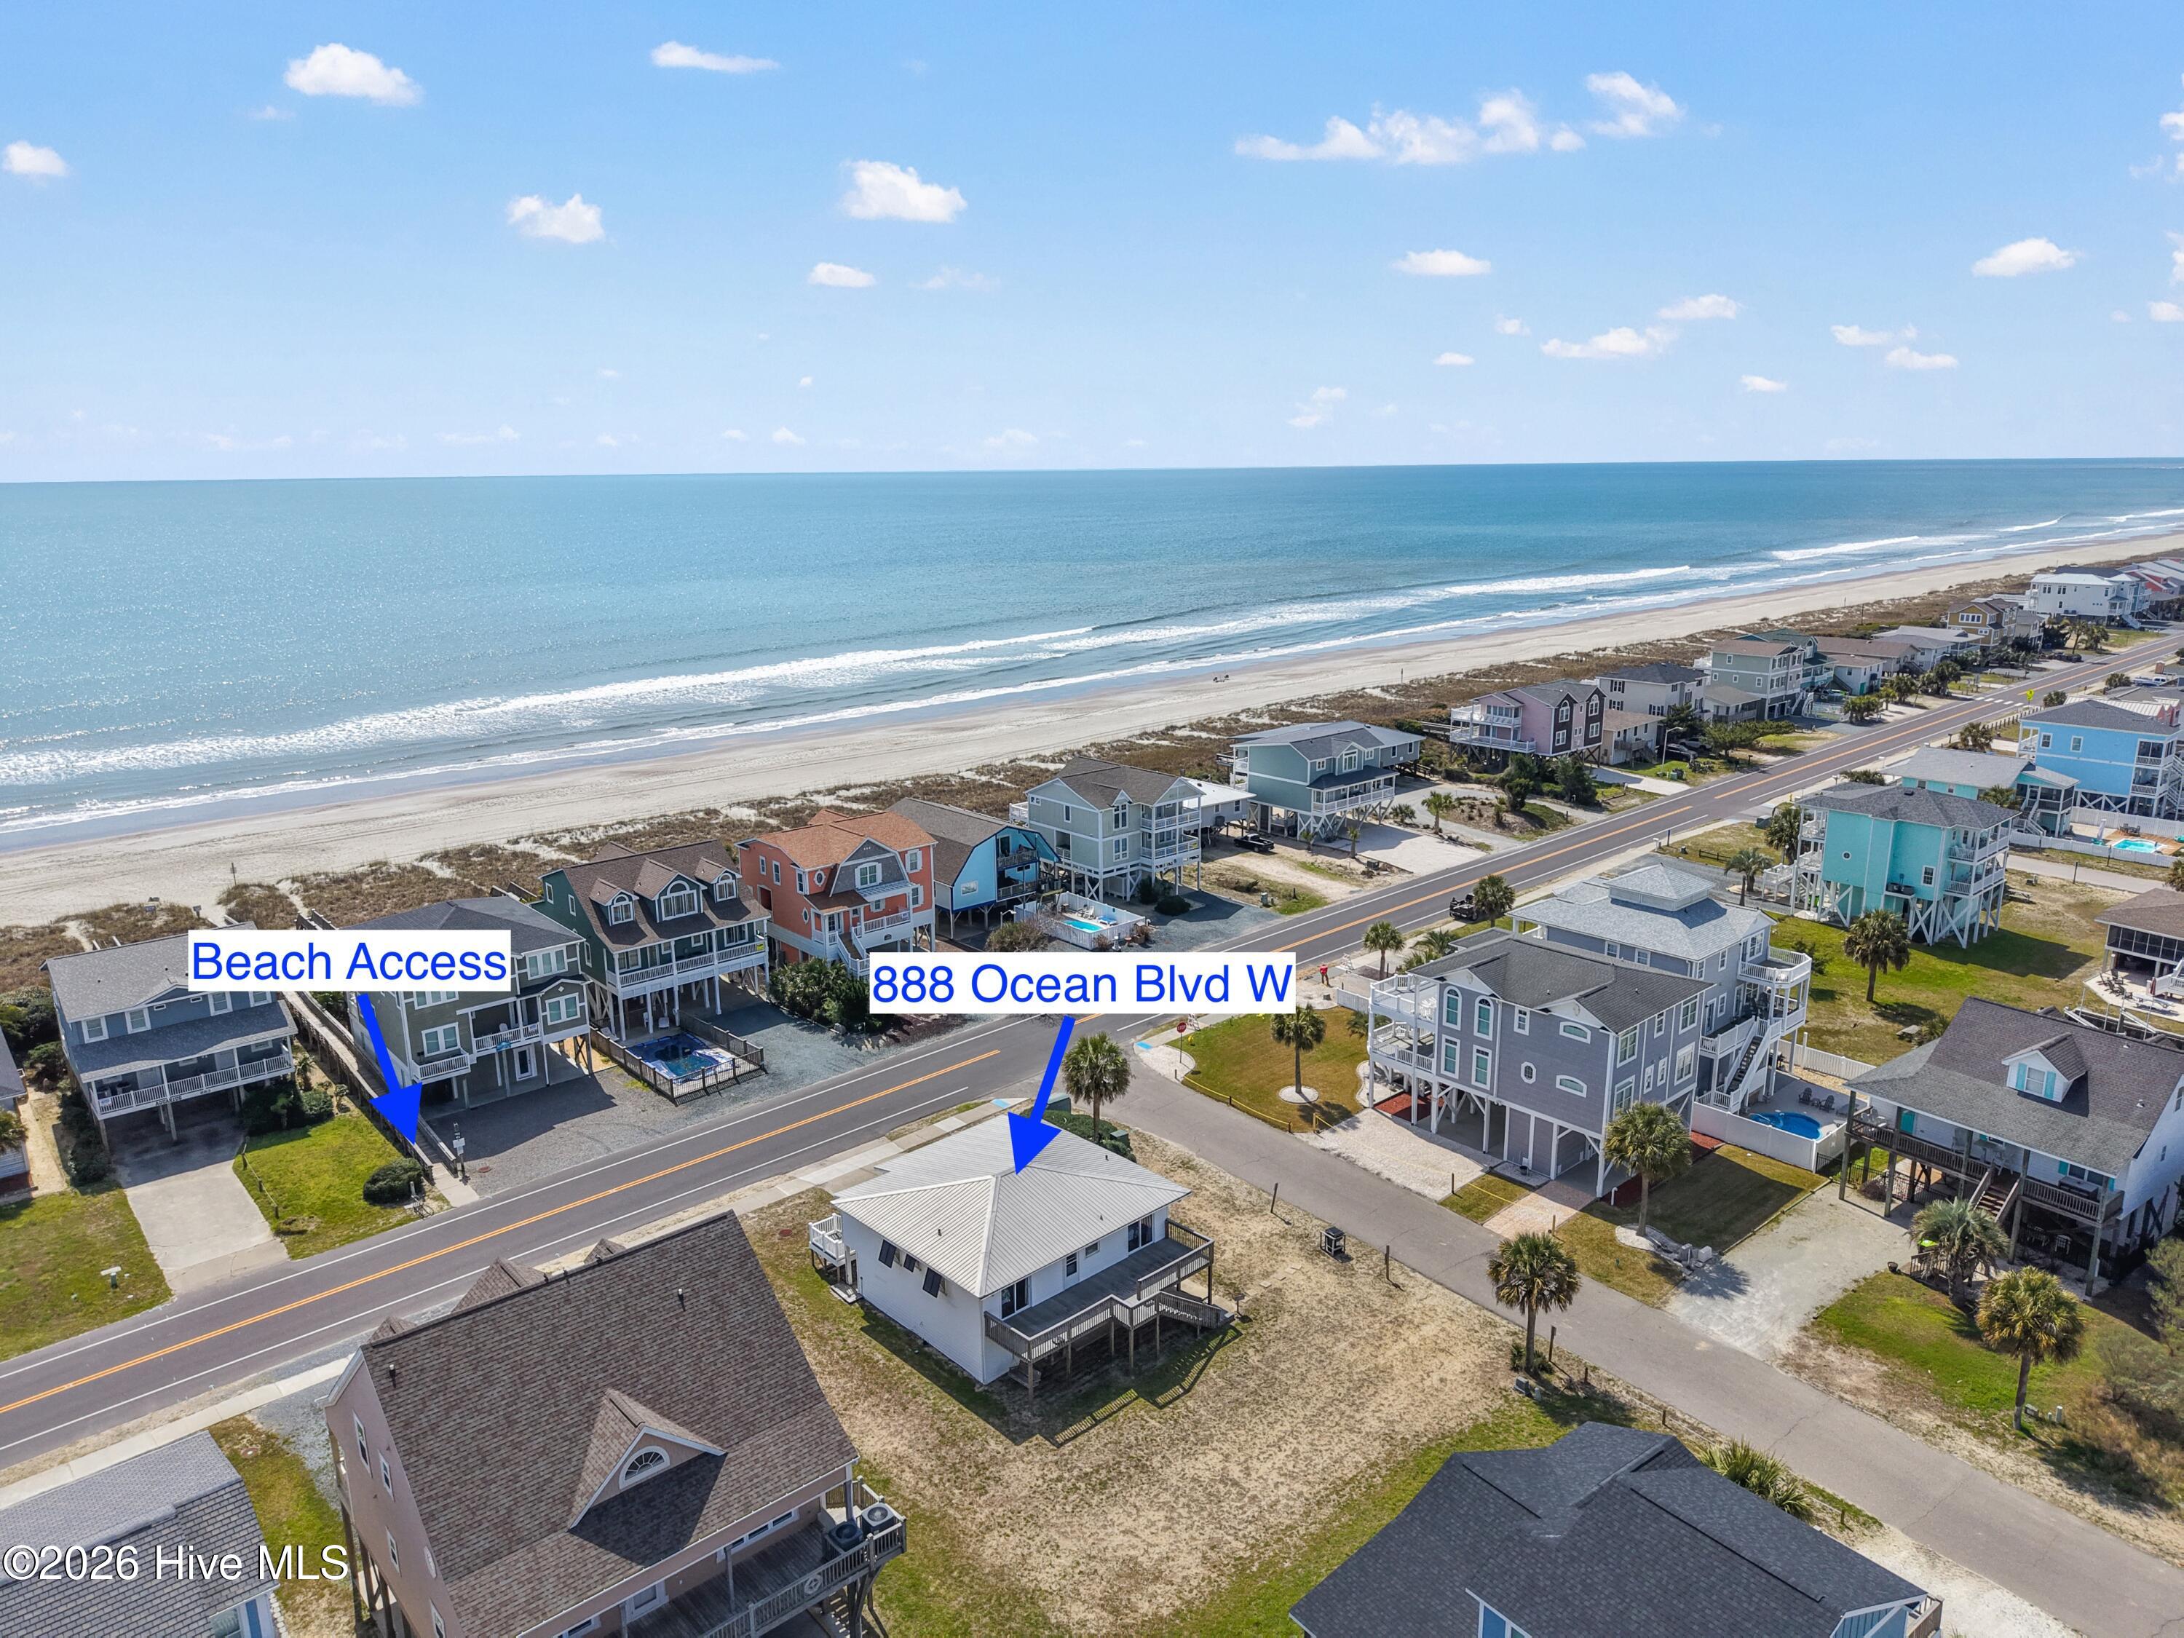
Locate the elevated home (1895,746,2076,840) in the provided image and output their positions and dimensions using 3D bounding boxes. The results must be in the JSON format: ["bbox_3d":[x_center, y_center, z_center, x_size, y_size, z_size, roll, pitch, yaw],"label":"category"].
[{"bbox_3d":[92.850,-2.920,158.250,11.500,7.400,15.600,-13,18,-42],"label":"elevated home"}]

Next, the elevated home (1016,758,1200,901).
[{"bbox_3d":[1.833,0.610,140.458,10.718,11.010,16.467,-13,18,-42],"label":"elevated home"}]

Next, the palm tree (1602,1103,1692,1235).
[{"bbox_3d":[27.810,17.510,75.150,4.500,7.000,4.500,-1,13,0],"label":"palm tree"}]

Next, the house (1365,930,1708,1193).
[{"bbox_3d":[25.380,12.650,87.720,11.400,10.800,15.700,-12,18,-41],"label":"house"}]

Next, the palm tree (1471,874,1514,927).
[{"bbox_3d":[32.960,7.090,124.030,3.500,4.900,3.500,-1,13,0],"label":"palm tree"}]

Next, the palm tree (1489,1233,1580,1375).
[{"bbox_3d":[19.189,21.017,65.870,3.826,6.800,3.826,4,14,17],"label":"palm tree"}]

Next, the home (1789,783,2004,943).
[{"bbox_3d":[66.450,2.960,125.040,9.900,11.700,14.700,-13,18,-42],"label":"home"}]

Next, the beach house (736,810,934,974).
[{"bbox_3d":[-22.480,5.990,130.560,13.440,11.460,16.500,-13,18,-43],"label":"beach house"}]

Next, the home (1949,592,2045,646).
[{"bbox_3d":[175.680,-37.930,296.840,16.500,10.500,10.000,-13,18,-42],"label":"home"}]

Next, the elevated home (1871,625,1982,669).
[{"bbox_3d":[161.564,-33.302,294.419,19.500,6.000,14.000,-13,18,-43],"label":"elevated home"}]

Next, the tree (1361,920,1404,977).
[{"bbox_3d":[22.498,10.115,117.204,3.365,4.700,3.365,2,13,11],"label":"tree"}]

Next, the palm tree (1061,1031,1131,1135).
[{"bbox_3d":[0.170,16.610,92.870,4.250,7.410,4.250,-1,13,0],"label":"palm tree"}]

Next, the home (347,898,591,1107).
[{"bbox_3d":[-44.070,11.840,105.320,13.140,12.050,16.200,-13,18,-43],"label":"home"}]

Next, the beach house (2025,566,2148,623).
[{"bbox_3d":[226.897,-50.485,347.075,11.887,11.497,19.487,-13,18,-42],"label":"beach house"}]

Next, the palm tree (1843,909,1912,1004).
[{"bbox_3d":[55.790,9.770,107.240,4.700,6.800,4.700,-1,13,0],"label":"palm tree"}]

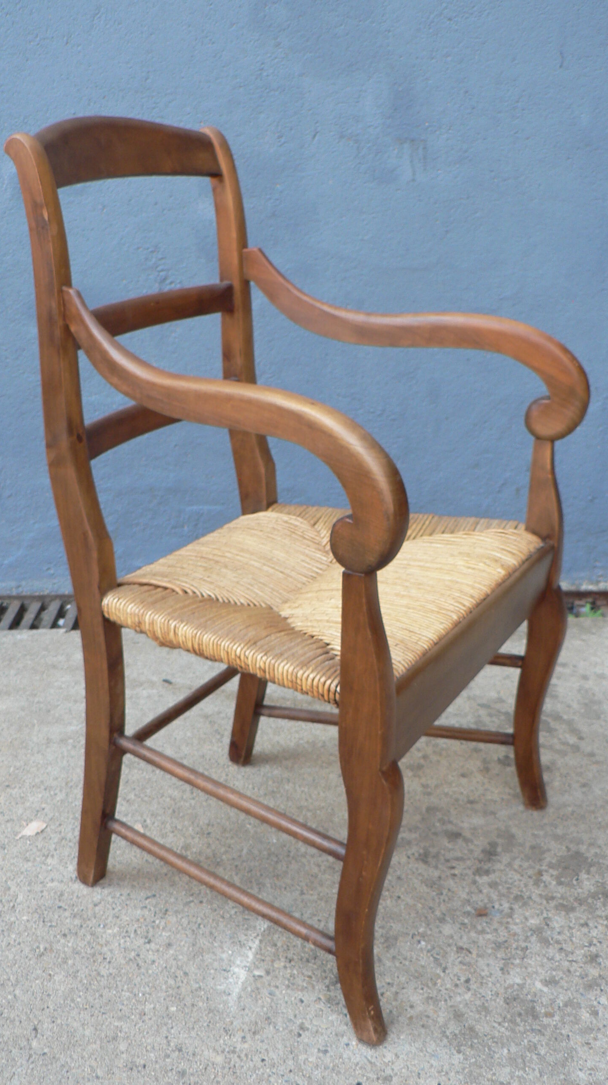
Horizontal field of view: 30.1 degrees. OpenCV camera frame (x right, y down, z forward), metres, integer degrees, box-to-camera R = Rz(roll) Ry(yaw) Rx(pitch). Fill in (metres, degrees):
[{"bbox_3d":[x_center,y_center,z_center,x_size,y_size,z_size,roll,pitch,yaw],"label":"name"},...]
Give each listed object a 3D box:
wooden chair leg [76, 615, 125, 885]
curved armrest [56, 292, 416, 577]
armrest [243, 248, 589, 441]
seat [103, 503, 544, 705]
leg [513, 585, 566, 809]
[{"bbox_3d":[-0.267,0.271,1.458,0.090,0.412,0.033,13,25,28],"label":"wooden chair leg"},{"bbox_3d":[-0.086,-0.126,1.132,0.452,0.247,0.037,14,26,40],"label":"curved armrest"},{"bbox_3d":[0.143,-0.264,1.488,0.452,0.247,0.037,4,21,20],"label":"armrest"},{"bbox_3d":[0.015,0.039,1.409,0.428,0.046,0.538,9,23,30],"label":"seat"},{"bbox_3d":[0.333,0.226,1.598,0.063,0.345,0.033,9,23,30],"label":"leg"}]

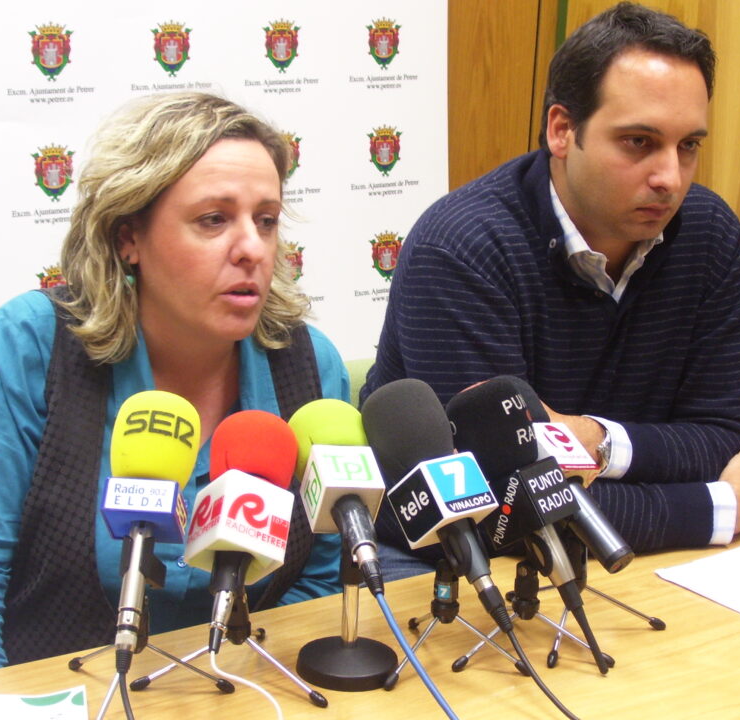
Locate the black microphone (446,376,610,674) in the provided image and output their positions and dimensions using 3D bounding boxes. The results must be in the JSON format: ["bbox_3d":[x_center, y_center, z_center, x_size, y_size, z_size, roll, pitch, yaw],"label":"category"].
[{"bbox_3d":[0.152,0.152,1.777,0.080,0.274,0.080,-31,-9,38],"label":"black microphone"}]

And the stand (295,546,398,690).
[{"bbox_3d":[-0.017,0.226,1.720,0.092,0.125,0.092,2,15,-3],"label":"stand"}]

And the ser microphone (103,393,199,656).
[{"bbox_3d":[-0.194,0.142,1.663,0.079,0.244,0.079,3,-30,6],"label":"ser microphone"}]

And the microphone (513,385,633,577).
[{"bbox_3d":[0.174,0.109,1.850,0.078,0.078,0.220,-9,52,-47],"label":"microphone"}]

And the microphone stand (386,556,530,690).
[{"bbox_3d":[0.064,0.217,1.781,0.142,0.118,0.126,-2,16,-18],"label":"microphone stand"}]

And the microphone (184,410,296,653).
[{"bbox_3d":[-0.112,0.149,1.678,0.079,0.223,0.079,23,-33,-23],"label":"microphone"}]

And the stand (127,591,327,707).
[{"bbox_3d":[-0.108,0.228,1.734,0.168,0.105,0.148,6,16,9],"label":"stand"}]

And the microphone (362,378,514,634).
[{"bbox_3d":[0.069,0.134,1.737,0.079,0.242,0.079,-10,-24,-36],"label":"microphone"}]

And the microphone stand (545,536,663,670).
[{"bbox_3d":[0.192,0.210,1.828,0.158,0.120,0.140,8,16,17],"label":"microphone stand"}]

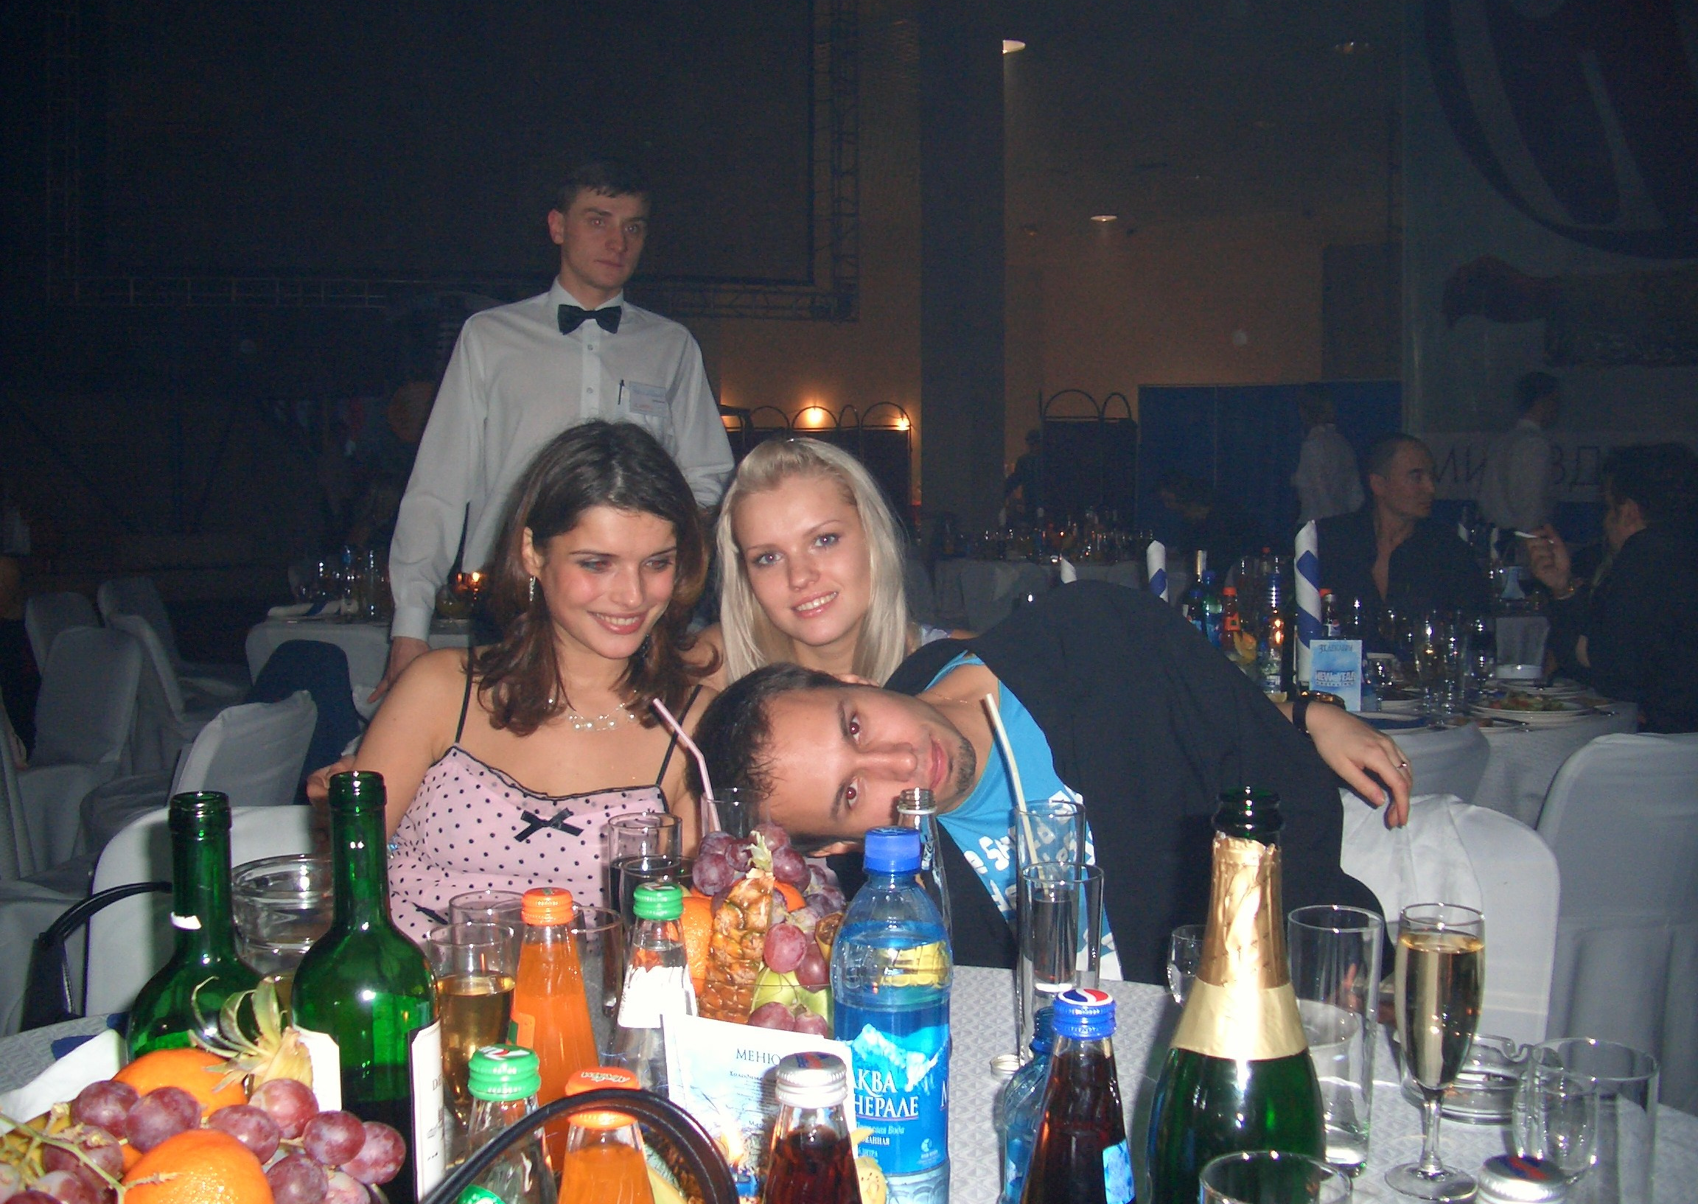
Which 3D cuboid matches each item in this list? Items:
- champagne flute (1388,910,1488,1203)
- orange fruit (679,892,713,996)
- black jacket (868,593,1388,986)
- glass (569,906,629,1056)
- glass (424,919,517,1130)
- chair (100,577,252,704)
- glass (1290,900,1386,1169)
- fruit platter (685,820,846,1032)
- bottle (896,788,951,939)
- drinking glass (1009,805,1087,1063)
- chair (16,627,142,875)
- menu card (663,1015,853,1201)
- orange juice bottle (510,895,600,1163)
[{"bbox_3d":[0.369,0.280,1.073,0.056,0.172,0.056,0,5,0],"label":"champagne flute"},{"bbox_3d":[-0.110,0.227,1.130,0.069,0.069,0.069,0,5,0],"label":"orange fruit"},{"bbox_3d":[0.280,0.215,1.720,0.510,0.500,0.360,-10,6,17],"label":"black jacket"},{"bbox_3d":[-0.172,0.279,1.082,0.059,0.160,0.059,0,5,0],"label":"glass"},{"bbox_3d":[-0.222,0.282,1.020,0.055,0.172,0.055,0,5,0],"label":"glass"},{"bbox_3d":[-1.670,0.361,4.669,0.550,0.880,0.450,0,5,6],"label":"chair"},{"bbox_3d":[0.326,0.288,1.146,0.062,0.165,0.062,0,5,0],"label":"glass"},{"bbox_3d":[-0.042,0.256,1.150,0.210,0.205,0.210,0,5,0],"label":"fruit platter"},{"bbox_3d":[0.050,0.243,1.267,0.058,0.208,0.058,0,4,0],"label":"bottle"},{"bbox_3d":[0.168,0.251,1.430,0.058,0.165,0.058,0,4,0],"label":"drinking glass"},{"bbox_3d":[-2.080,0.460,4.500,0.420,0.840,0.490,2,4,22],"label":"chair"},{"bbox_3d":[-0.048,0.299,0.905,0.107,0.148,0.030,2,4,23],"label":"menu card"},{"bbox_3d":[-0.167,0.266,0.965,0.060,0.210,0.060,1,4,18],"label":"orange juice bottle"}]

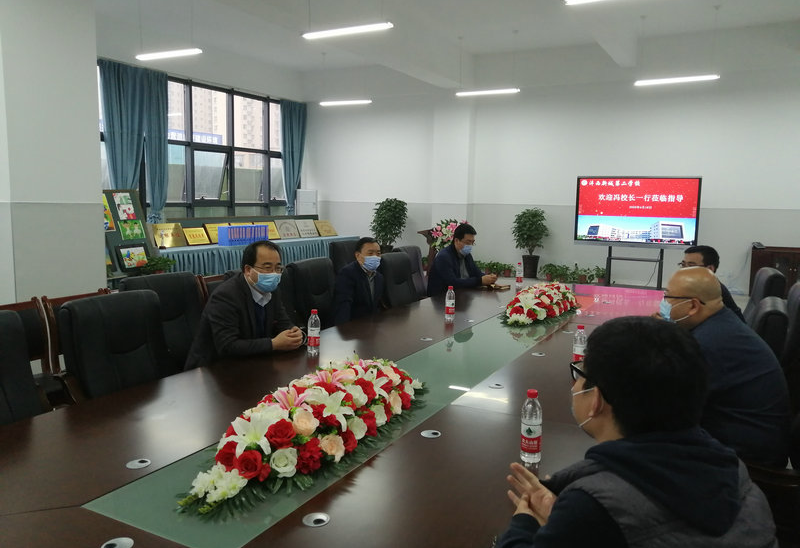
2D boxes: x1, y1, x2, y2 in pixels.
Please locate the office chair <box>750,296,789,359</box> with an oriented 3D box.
[{"bbox_3d":[1.620,0.674,3.219,0.660,1.100,0.620,4,8,28],"label":"office chair"}]

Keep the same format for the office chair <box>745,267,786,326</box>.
[{"bbox_3d":[2.498,0.510,4.702,0.660,1.100,0.620,3,7,20],"label":"office chair"}]

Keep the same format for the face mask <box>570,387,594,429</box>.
[{"bbox_3d":[0.397,0.280,1.300,0.135,0.110,0.085,-4,-4,-38],"label":"face mask"}]

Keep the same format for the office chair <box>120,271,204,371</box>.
[{"bbox_3d":[-1.275,0.571,3.732,0.660,1.100,0.620,4,8,28],"label":"office chair"}]

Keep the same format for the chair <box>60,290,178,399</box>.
[{"bbox_3d":[-1.198,0.669,2.914,0.660,1.100,0.620,5,8,30],"label":"chair"}]

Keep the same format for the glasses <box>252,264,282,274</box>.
[{"bbox_3d":[-0.674,-0.024,3.093,0.142,0.045,0.142,6,9,37],"label":"glasses"}]

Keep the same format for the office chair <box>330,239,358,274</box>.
[{"bbox_3d":[-0.449,0.167,7.271,0.700,1.080,0.640,5,8,28],"label":"office chair"}]

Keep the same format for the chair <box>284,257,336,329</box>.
[{"bbox_3d":[-0.429,0.468,4.526,0.680,1.100,0.620,5,8,28],"label":"chair"}]

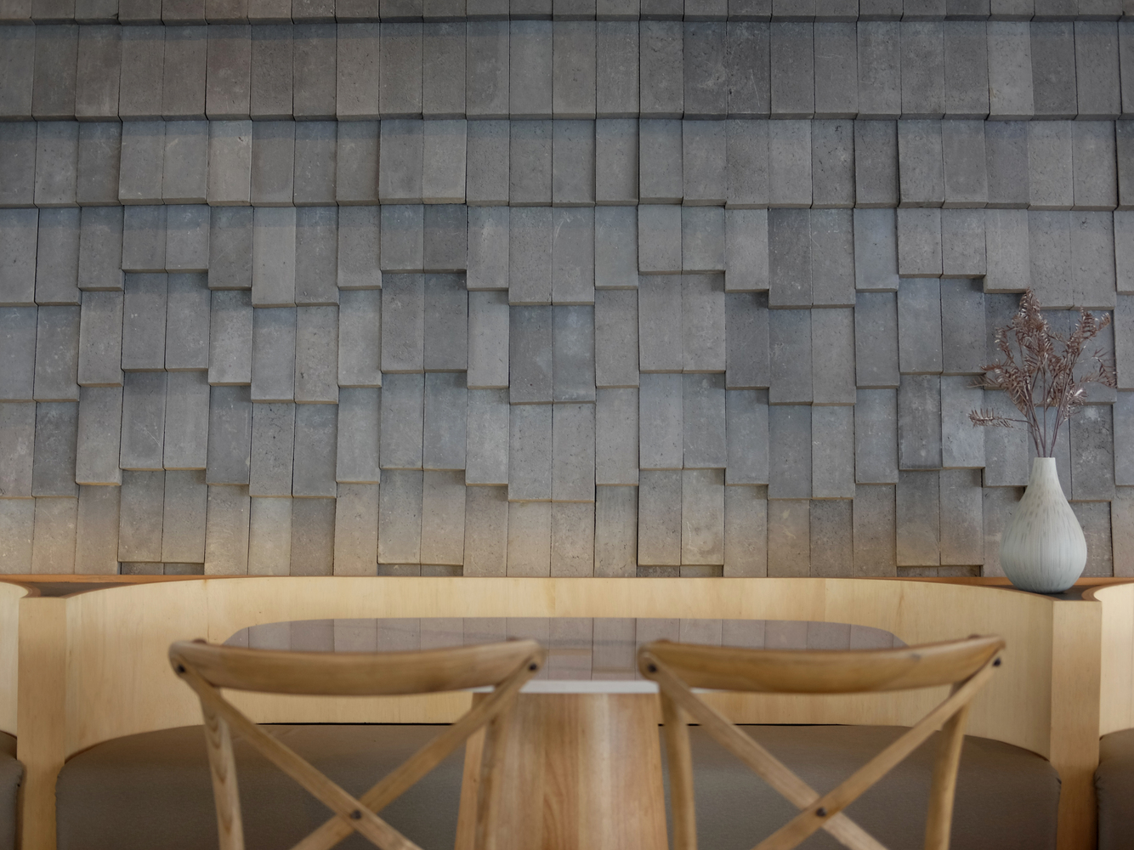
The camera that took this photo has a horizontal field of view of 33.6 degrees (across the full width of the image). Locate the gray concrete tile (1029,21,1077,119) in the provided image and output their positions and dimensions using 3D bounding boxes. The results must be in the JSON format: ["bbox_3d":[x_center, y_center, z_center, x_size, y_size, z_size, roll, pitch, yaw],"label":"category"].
[{"bbox_3d":[1.117,-0.821,4.320,0.099,0.230,0.043,0,-7,1],"label":"gray concrete tile"}]

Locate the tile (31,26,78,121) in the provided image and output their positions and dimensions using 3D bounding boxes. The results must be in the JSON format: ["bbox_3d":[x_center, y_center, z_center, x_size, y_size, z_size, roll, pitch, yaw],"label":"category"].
[{"bbox_3d":[-1.128,-0.780,4.160,0.096,0.210,0.040,0,-8,0],"label":"tile"}]

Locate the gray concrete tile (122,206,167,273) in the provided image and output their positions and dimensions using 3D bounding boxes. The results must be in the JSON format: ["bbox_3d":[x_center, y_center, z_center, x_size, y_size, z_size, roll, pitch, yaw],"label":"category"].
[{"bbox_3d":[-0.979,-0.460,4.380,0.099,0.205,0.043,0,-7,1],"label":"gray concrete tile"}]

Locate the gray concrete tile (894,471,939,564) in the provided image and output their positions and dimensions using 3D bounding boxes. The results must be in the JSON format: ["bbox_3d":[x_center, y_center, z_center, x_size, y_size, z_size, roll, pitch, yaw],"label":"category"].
[{"bbox_3d":[0.779,0.207,4.194,0.096,0.215,0.040,0,-6,0],"label":"gray concrete tile"}]

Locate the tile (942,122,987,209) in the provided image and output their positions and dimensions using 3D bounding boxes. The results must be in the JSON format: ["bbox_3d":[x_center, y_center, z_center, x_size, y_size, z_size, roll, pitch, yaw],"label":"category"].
[{"bbox_3d":[0.915,-0.613,4.338,0.099,0.215,0.043,0,-7,1],"label":"tile"}]

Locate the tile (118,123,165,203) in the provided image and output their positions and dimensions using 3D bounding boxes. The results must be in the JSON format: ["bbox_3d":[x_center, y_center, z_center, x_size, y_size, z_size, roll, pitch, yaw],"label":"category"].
[{"bbox_3d":[-0.987,-0.621,4.381,0.100,0.208,0.044,0,-10,0],"label":"tile"}]

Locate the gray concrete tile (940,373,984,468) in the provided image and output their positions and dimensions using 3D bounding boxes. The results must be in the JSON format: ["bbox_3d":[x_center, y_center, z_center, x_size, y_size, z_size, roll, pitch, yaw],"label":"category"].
[{"bbox_3d":[0.891,-0.007,4.257,0.098,0.216,0.050,0,-7,1],"label":"gray concrete tile"}]

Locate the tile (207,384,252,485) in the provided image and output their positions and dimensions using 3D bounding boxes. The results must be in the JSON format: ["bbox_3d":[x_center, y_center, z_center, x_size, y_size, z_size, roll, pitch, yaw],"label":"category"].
[{"bbox_3d":[-0.781,0.022,4.381,0.099,0.230,0.043,0,-7,1],"label":"tile"}]

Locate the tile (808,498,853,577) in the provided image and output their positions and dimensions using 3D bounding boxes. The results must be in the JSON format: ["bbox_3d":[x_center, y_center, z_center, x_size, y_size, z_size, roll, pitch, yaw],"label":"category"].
[{"bbox_3d":[0.614,0.287,4.371,0.099,0.222,0.043,0,-7,1],"label":"tile"}]

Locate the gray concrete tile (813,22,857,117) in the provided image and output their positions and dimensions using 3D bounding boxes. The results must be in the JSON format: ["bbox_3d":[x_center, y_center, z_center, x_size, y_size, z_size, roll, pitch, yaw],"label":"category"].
[{"bbox_3d":[0.591,-0.785,4.160,0.096,0.210,0.040,0,-8,0],"label":"gray concrete tile"}]

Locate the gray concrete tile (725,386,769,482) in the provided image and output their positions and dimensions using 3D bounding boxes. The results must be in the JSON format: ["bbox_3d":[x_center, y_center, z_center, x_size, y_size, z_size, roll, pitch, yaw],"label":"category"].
[{"bbox_3d":[0.416,0.029,4.381,0.100,0.222,0.044,0,-6,0],"label":"gray concrete tile"}]

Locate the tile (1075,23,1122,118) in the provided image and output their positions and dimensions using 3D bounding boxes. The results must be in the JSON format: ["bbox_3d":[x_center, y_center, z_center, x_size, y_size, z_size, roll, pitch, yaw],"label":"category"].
[{"bbox_3d":[1.171,-0.784,4.159,0.095,0.215,0.043,0,-9,0],"label":"tile"}]

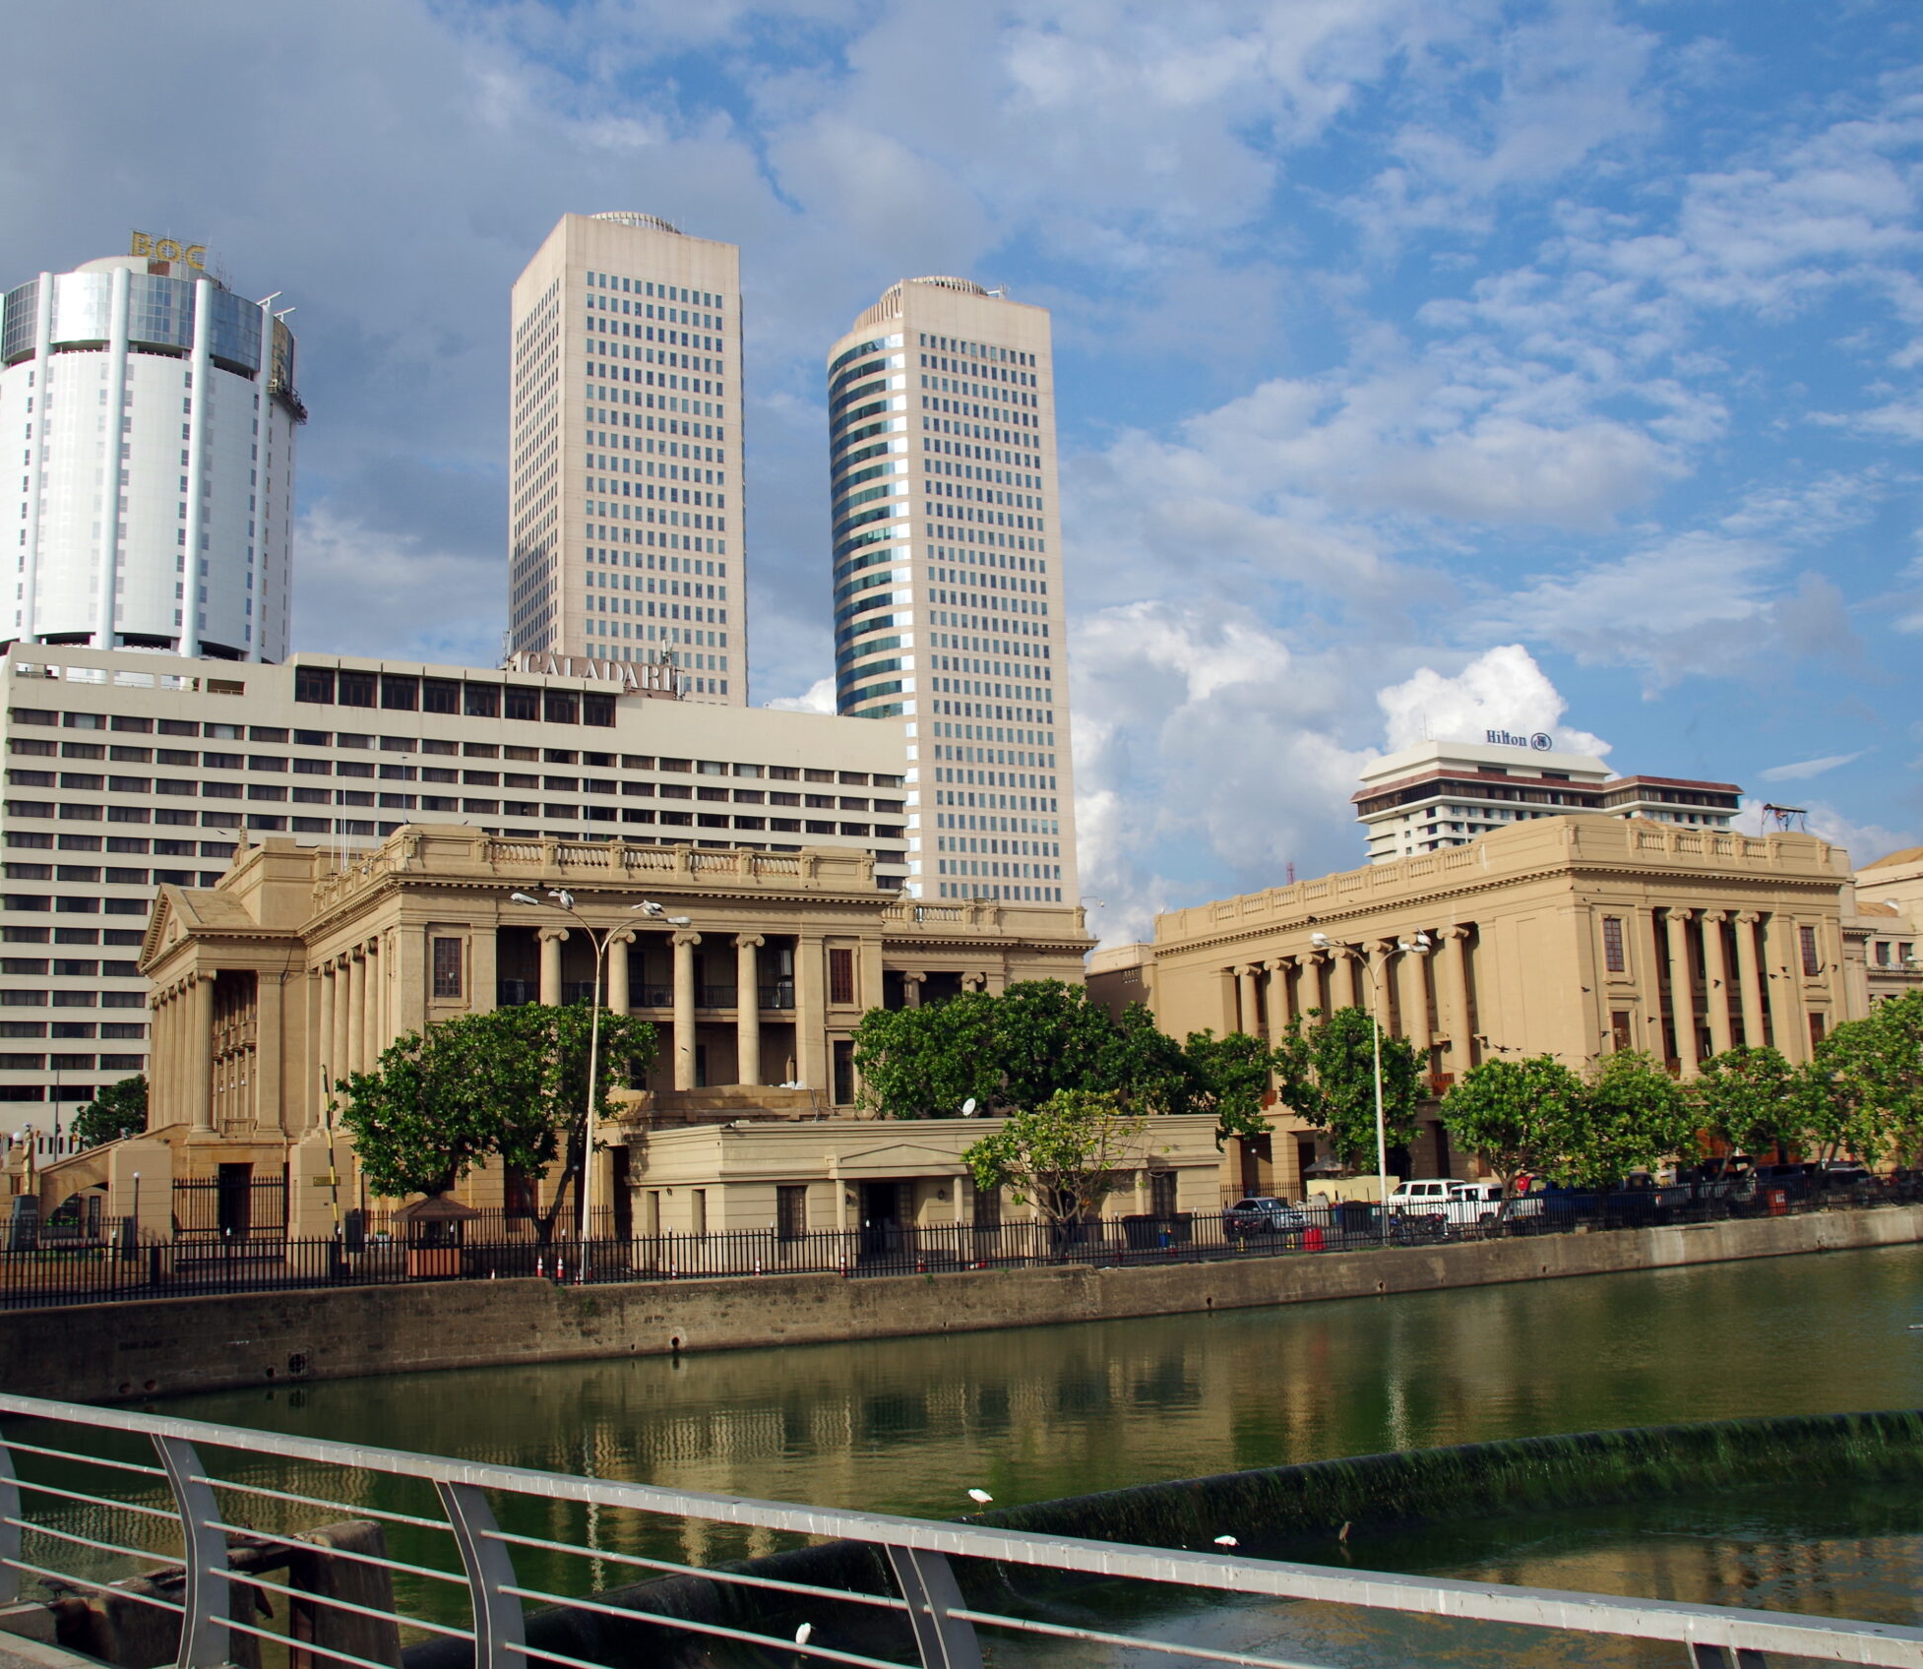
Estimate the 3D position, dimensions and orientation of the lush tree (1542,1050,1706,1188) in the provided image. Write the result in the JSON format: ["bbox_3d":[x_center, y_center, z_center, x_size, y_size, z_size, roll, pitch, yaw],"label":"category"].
[{"bbox_3d":[25.279,11.367,72.091,6.030,6.220,5.730,-5,-10,19],"label":"lush tree"}]

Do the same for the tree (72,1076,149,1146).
[{"bbox_3d":[-58.350,21.694,129.526,6.410,10.190,6.090,2,-11,-24],"label":"tree"}]

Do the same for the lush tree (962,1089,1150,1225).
[{"bbox_3d":[3.048,10.404,58.280,5.850,5.010,5.260,-2,-10,3],"label":"lush tree"}]

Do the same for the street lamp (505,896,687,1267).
[{"bbox_3d":[-10.306,7.188,53.949,5.200,10.800,0.600,4,-11,-29],"label":"street lamp"}]

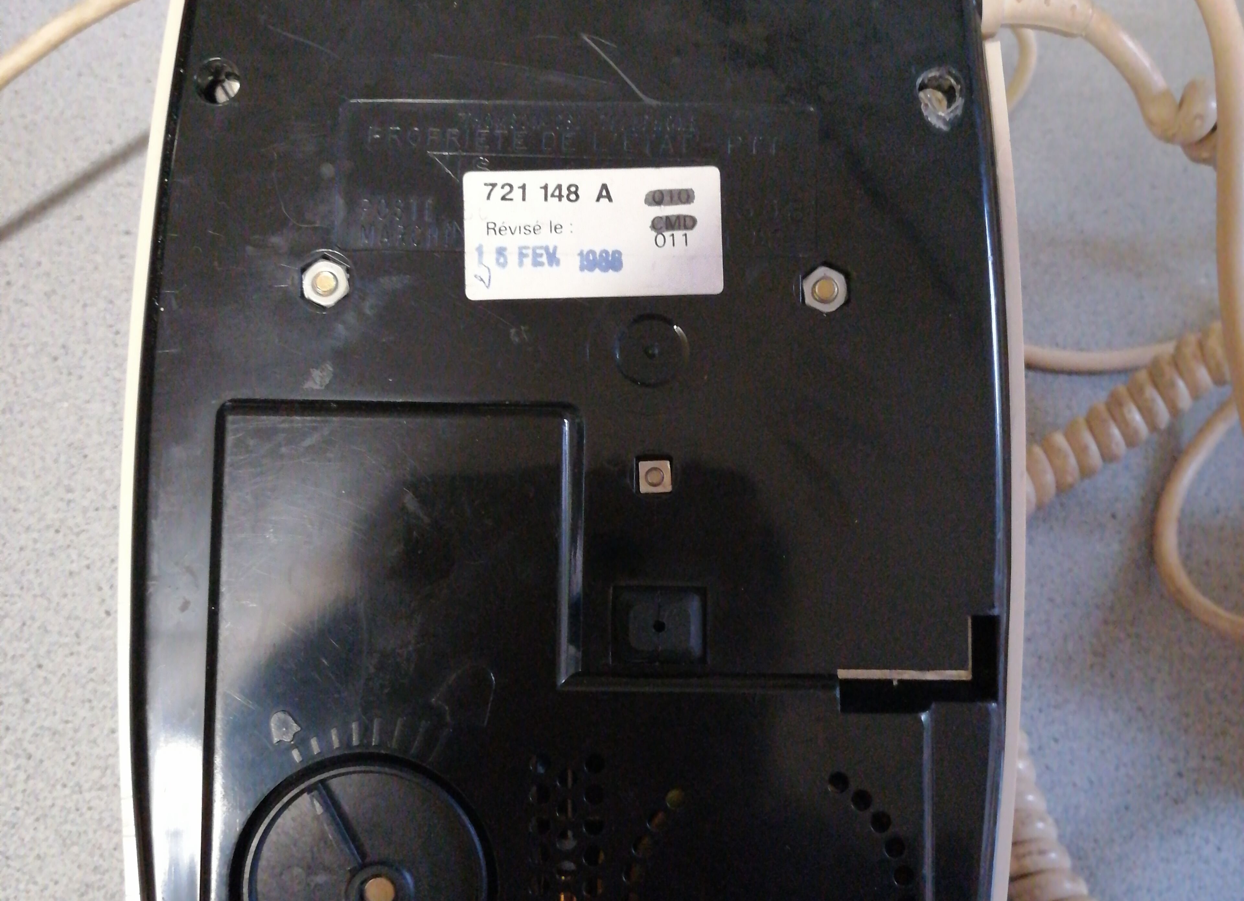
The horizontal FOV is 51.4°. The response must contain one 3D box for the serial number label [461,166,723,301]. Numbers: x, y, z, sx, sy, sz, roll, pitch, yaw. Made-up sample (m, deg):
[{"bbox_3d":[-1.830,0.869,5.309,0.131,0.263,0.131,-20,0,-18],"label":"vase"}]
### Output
[{"bbox_3d":[-0.005,-0.035,0.208,0.041,0.001,0.021,-2,86,-1],"label":"serial number label"}]

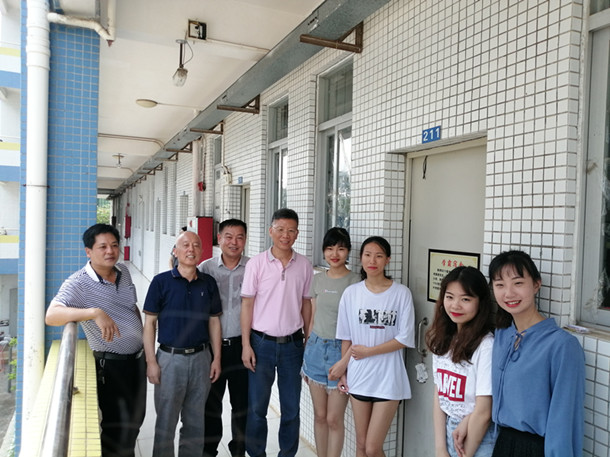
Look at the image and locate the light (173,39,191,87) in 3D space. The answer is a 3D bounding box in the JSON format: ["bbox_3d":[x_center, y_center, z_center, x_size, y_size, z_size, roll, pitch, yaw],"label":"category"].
[{"bbox_3d":[-0.883,-1.164,3.256,0.115,0.328,0.115,1,1,-25],"label":"light"}]

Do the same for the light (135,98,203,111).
[{"bbox_3d":[-1.889,-1.677,6.389,0.888,0.100,0.300,1,1,-25],"label":"light"}]

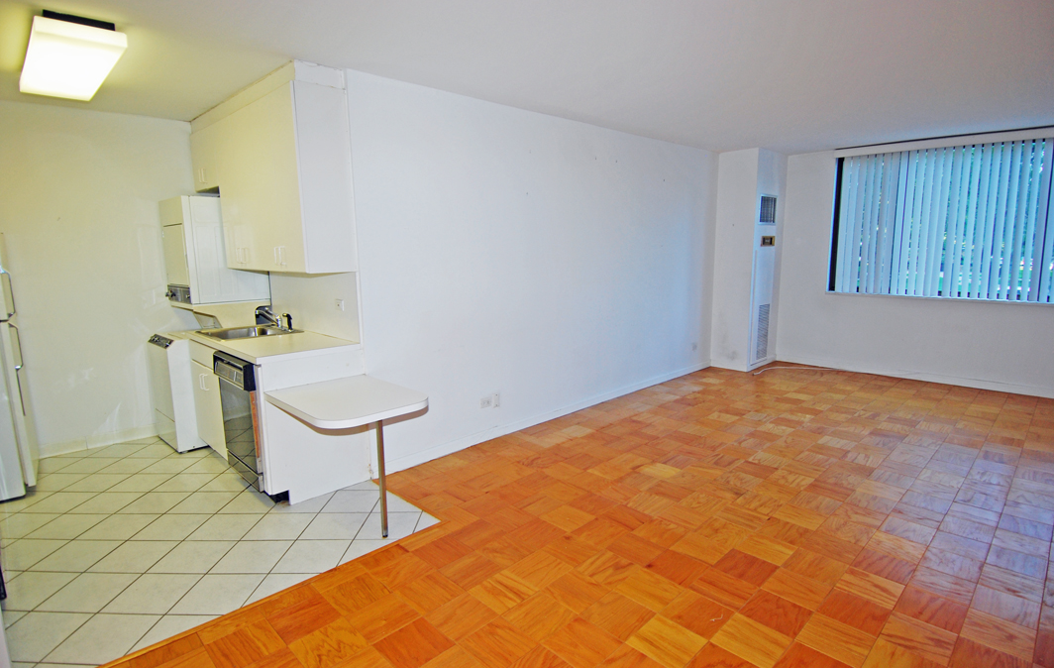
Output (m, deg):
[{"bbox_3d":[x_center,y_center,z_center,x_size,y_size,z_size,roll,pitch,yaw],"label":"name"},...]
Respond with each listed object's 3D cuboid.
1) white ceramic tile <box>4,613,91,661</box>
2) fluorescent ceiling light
[{"bbox_3d":[-1.992,1.230,2.129,0.300,0.010,0.300,0,9,0],"label":"white ceramic tile"},{"bbox_3d":[-2.439,-1.440,2.807,0.335,0.105,1.250,-9,13,-44],"label":"fluorescent ceiling light"}]

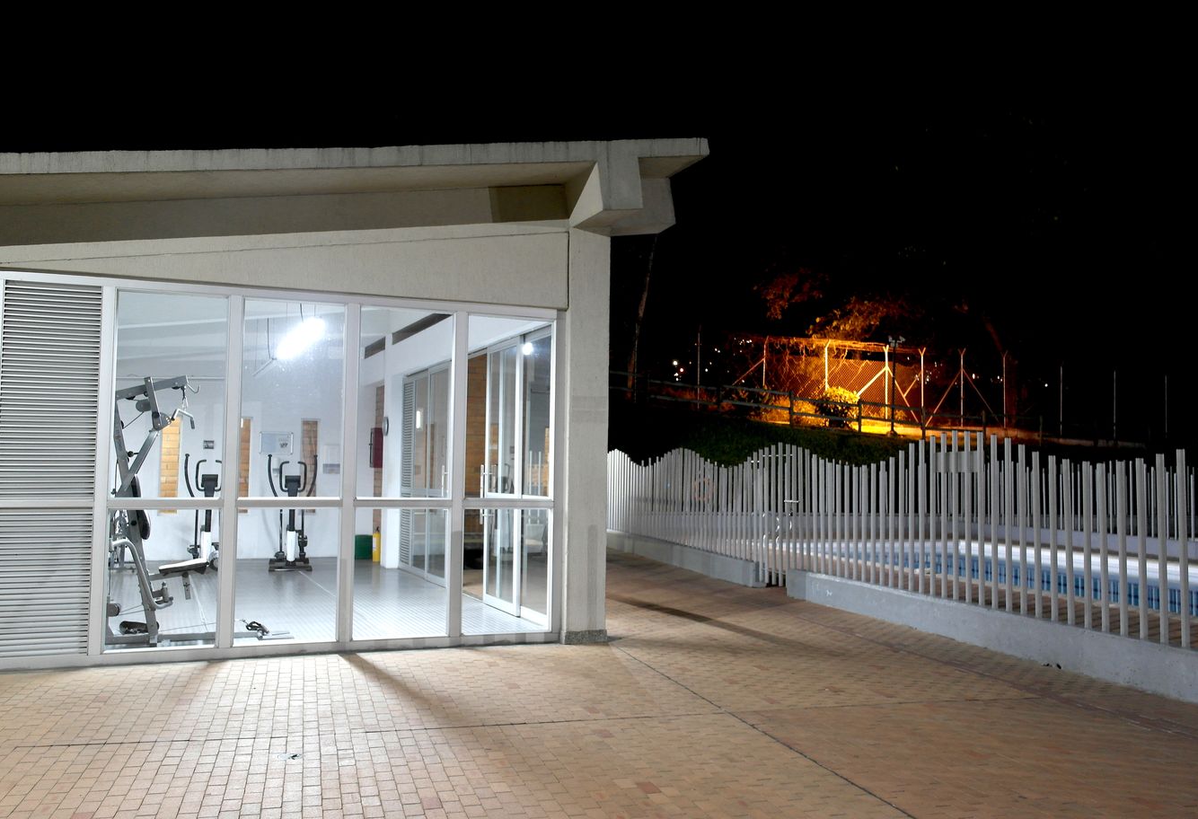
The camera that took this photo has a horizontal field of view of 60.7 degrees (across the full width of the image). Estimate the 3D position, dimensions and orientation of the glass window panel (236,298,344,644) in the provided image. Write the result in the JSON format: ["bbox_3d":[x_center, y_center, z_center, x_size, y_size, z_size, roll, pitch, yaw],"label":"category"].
[{"bbox_3d":[-2.356,0.471,7.826,0.747,2.616,0.055,2,-3,-21],"label":"glass window panel"}]

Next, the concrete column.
[{"bbox_3d":[-0.161,0.236,8.844,0.382,3.474,0.404,2,-3,-20],"label":"concrete column"}]

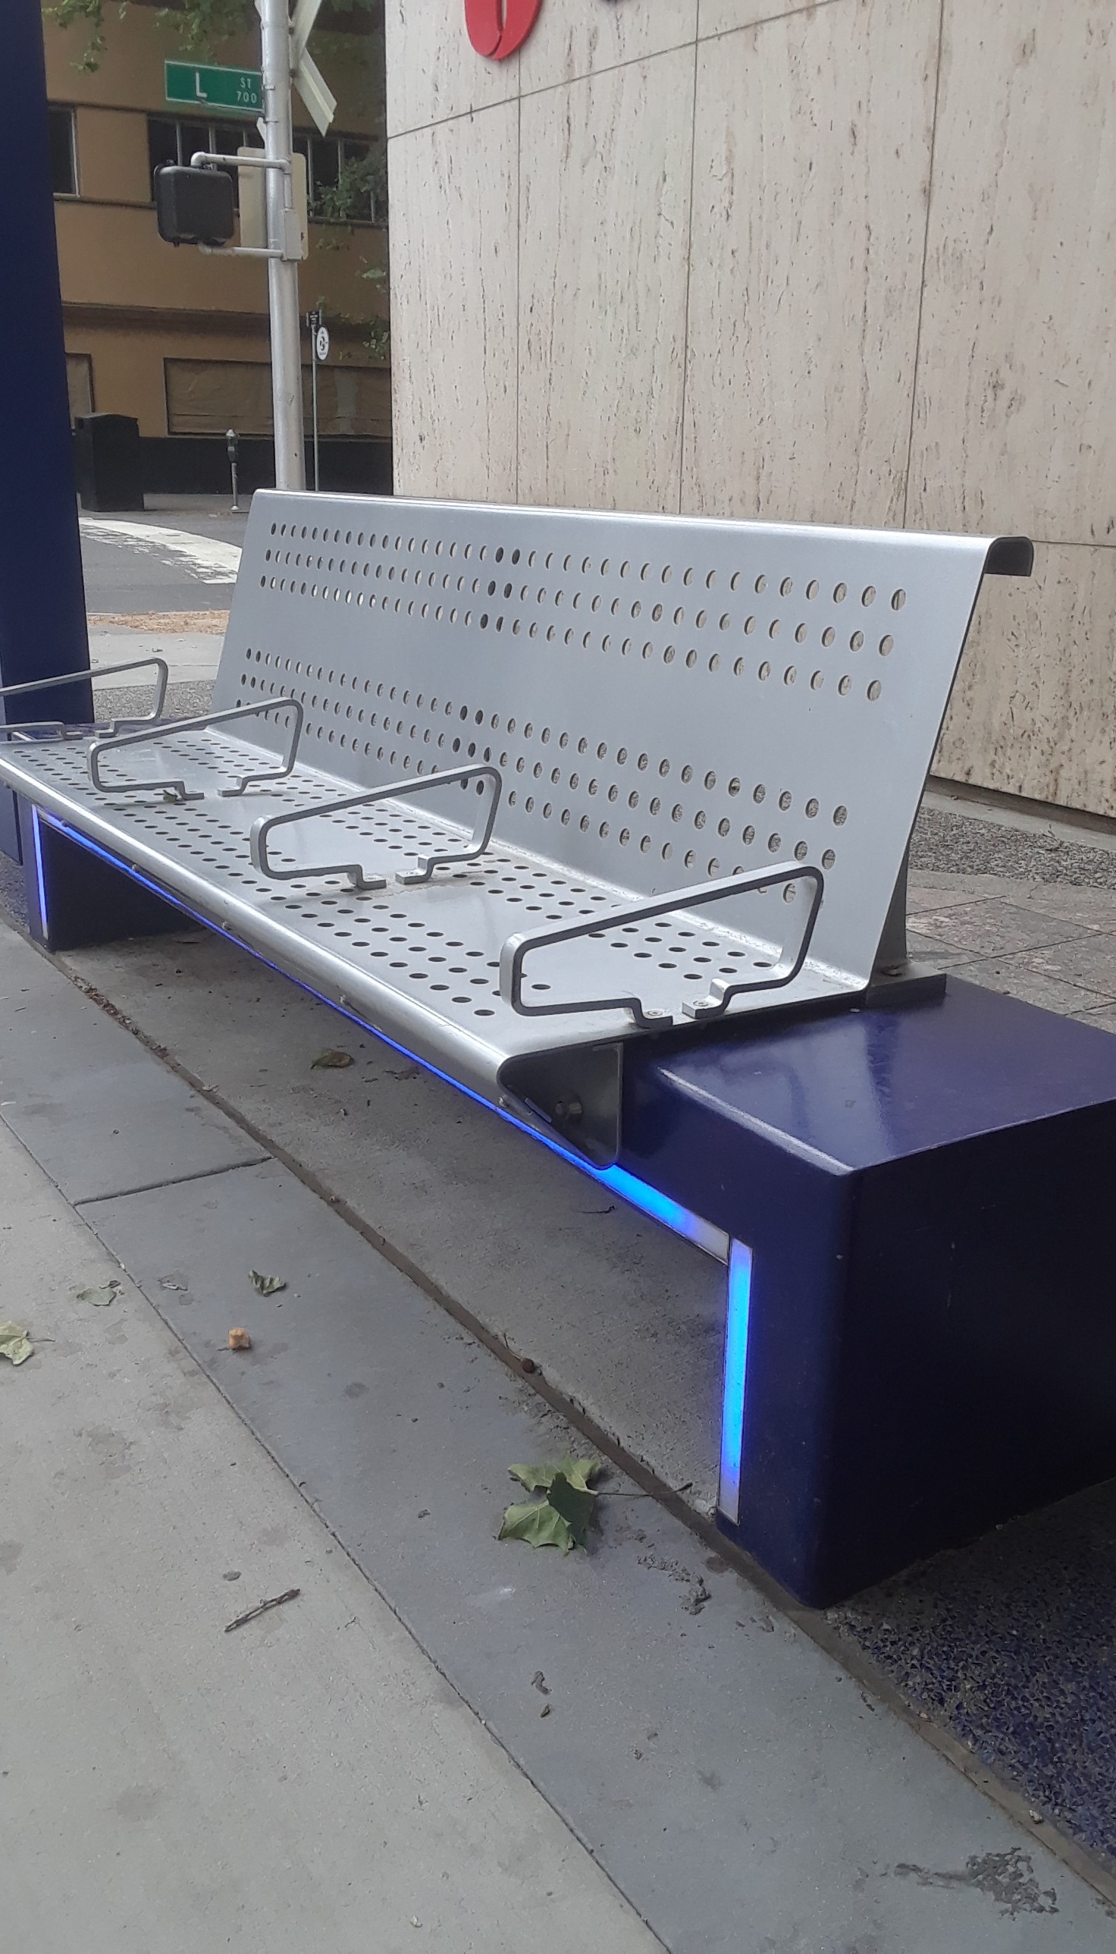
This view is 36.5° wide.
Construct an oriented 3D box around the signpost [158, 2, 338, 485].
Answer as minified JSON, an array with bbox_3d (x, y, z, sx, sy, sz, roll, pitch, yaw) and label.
[{"bbox_3d":[-1.872,-4.432,10.485,1.150,4.300,0.550,-10,20,-30],"label":"signpost"}]

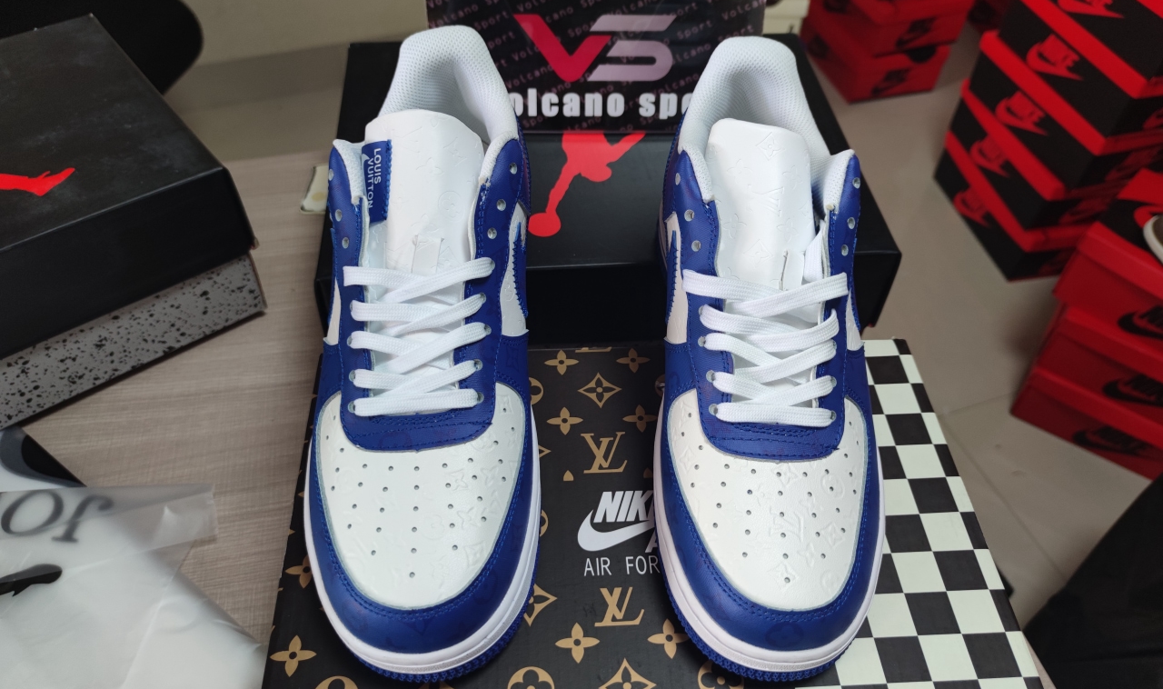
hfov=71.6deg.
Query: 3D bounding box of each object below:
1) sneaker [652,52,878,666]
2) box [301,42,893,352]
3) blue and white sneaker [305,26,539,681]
[{"bbox_3d":[0.092,-0.010,0.379,0.112,0.130,0.307,2,62,-1],"label":"sneaker"},{"bbox_3d":[0.007,-0.099,0.599,0.344,0.135,0.241,-3,52,-5],"label":"box"},{"bbox_3d":[-0.073,-0.012,0.370,0.111,0.130,0.307,-1,62,-3],"label":"blue and white sneaker"}]

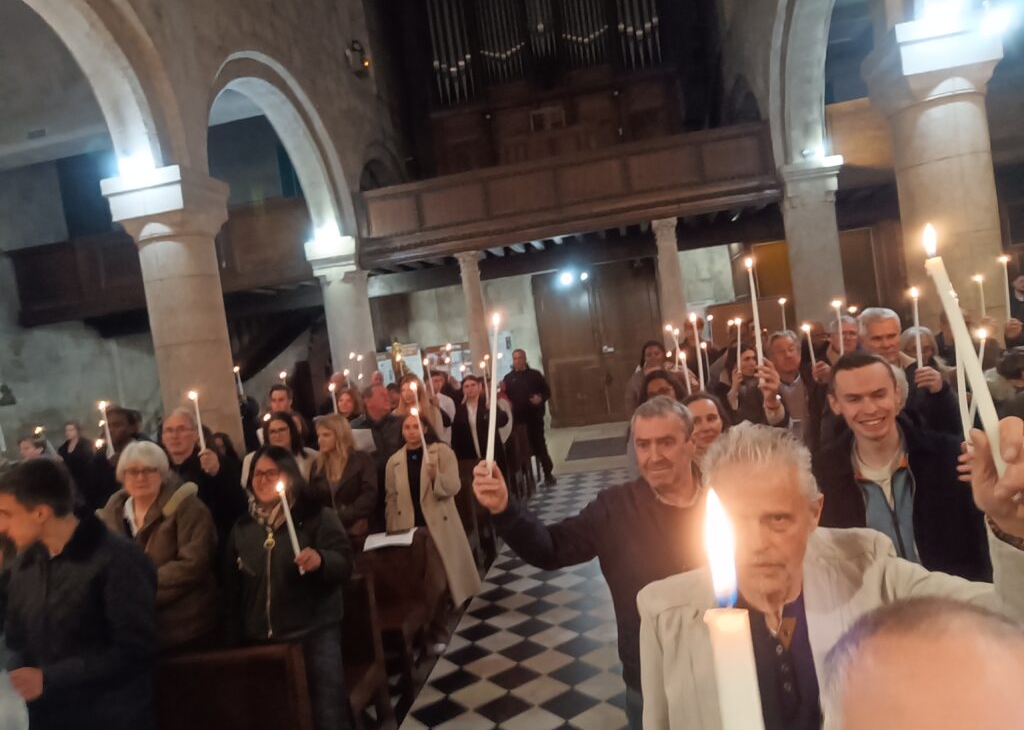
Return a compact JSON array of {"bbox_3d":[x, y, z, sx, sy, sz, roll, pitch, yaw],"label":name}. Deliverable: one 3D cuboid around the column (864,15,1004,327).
[{"bbox_3d":[3.883,-0.866,6.180,0.820,4.000,0.820,-8,1,9],"label":"column"}]

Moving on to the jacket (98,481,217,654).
[{"bbox_3d":[-1.582,0.897,3.177,0.560,0.760,0.380,-8,1,8],"label":"jacket"}]

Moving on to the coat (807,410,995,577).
[{"bbox_3d":[1.067,0.474,1.930,0.580,0.720,0.360,-8,1,25],"label":"coat"}]

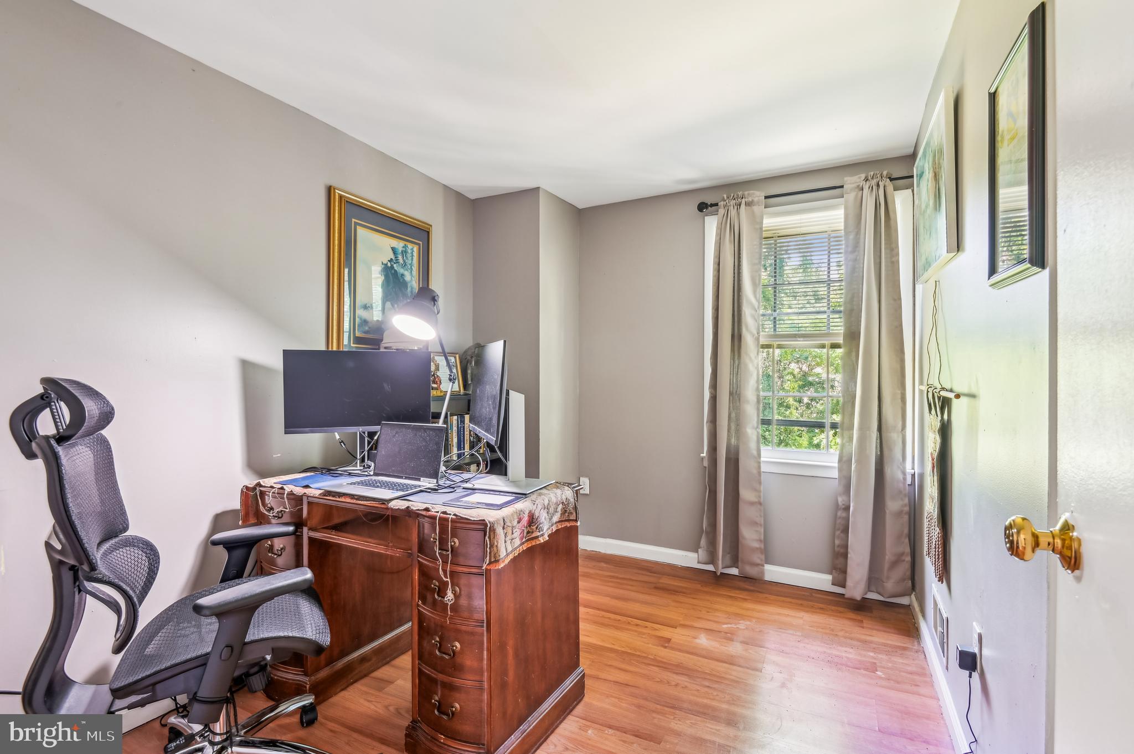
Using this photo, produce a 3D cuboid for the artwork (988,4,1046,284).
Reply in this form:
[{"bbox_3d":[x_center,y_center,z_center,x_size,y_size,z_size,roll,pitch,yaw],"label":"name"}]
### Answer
[{"bbox_3d":[0.947,-0.450,1.074,0.025,0.490,0.330,0,0,29],"label":"artwork"}]

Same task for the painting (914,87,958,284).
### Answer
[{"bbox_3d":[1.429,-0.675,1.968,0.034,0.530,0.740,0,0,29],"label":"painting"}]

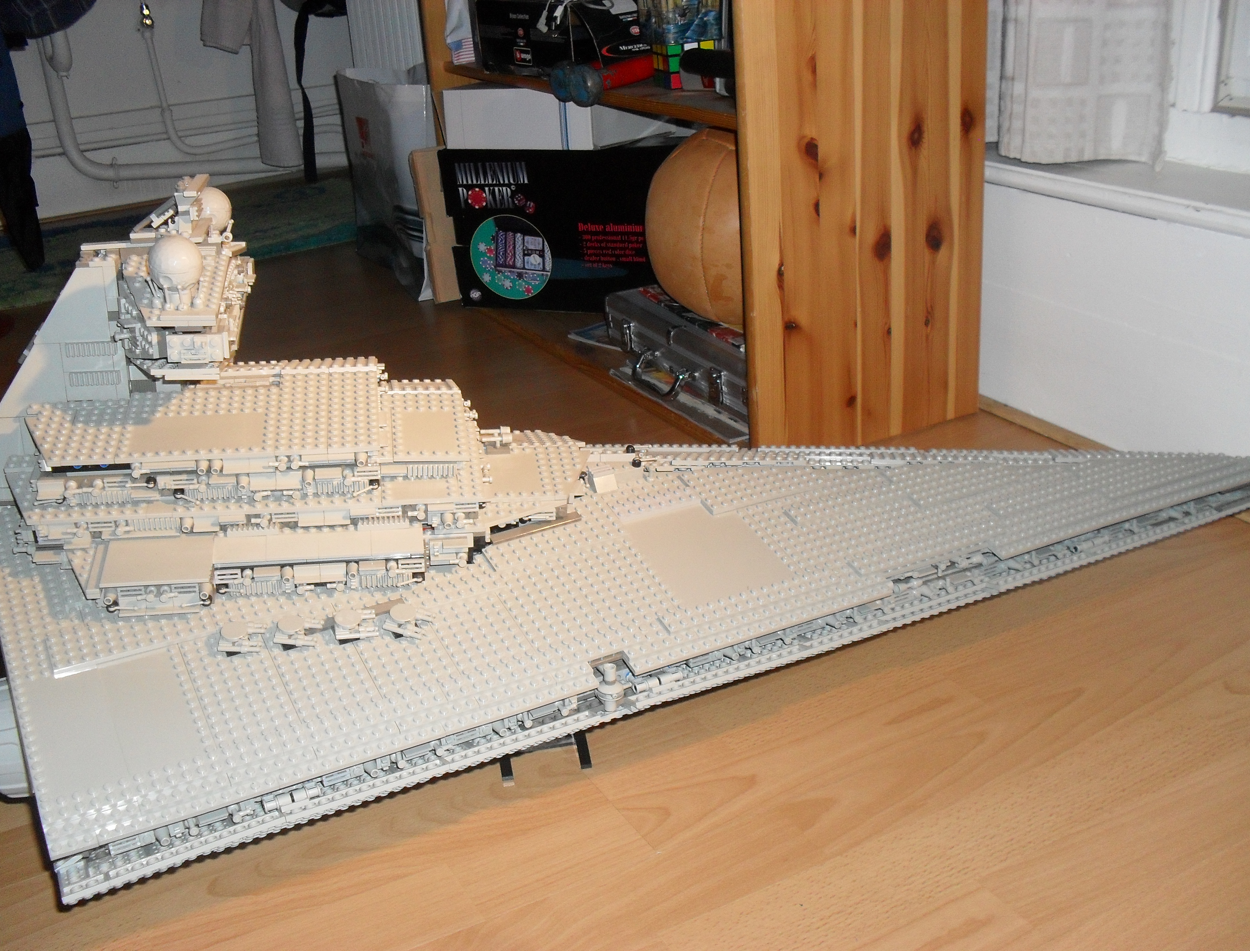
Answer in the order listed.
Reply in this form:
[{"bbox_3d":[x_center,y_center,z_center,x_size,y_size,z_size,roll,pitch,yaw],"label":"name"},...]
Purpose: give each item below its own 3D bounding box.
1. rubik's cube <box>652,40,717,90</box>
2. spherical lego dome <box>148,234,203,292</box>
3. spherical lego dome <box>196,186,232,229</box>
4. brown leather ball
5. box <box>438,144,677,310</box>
[{"bbox_3d":[0.070,-0.484,1.499,0.057,0.057,0.057,-10,25,-14],"label":"rubik's cube"},{"bbox_3d":[-0.277,-0.132,0.792,0.032,0.032,0.032,-8,24,-8],"label":"spherical lego dome"},{"bbox_3d":[-0.293,-0.187,0.905,0.032,0.032,0.032,-8,24,-8],"label":"spherical lego dome"},{"bbox_3d":[0.147,-0.316,1.634,0.243,0.243,0.243,-4,24,2],"label":"brown leather ball"},{"bbox_3d":[-0.074,-0.383,1.985,0.385,0.245,0.080,4,25,19],"label":"box"}]

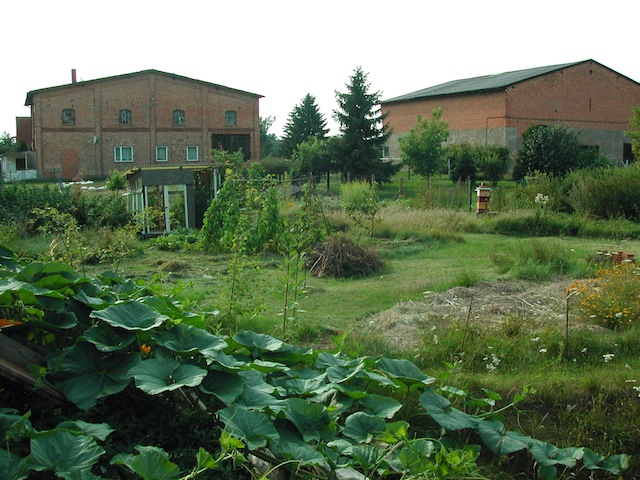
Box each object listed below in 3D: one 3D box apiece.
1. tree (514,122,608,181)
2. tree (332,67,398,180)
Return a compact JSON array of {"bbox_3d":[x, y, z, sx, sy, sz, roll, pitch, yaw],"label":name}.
[{"bbox_3d":[16.918,-6.224,49.631,6.640,4.102,5.644,2,7,19],"label":"tree"},{"bbox_3d":[3.071,-7.725,47.427,4.455,7.803,4.455,0,7,4],"label":"tree"}]

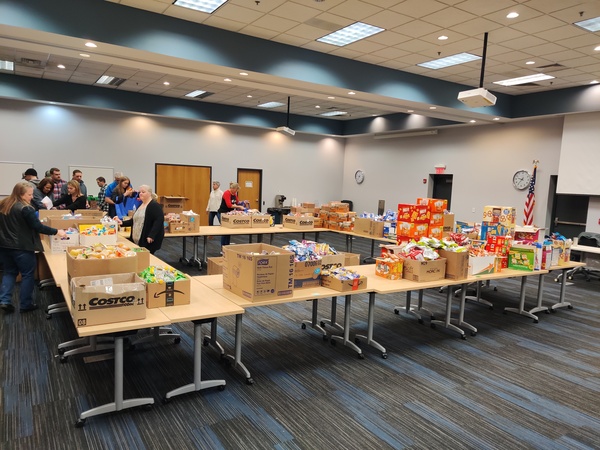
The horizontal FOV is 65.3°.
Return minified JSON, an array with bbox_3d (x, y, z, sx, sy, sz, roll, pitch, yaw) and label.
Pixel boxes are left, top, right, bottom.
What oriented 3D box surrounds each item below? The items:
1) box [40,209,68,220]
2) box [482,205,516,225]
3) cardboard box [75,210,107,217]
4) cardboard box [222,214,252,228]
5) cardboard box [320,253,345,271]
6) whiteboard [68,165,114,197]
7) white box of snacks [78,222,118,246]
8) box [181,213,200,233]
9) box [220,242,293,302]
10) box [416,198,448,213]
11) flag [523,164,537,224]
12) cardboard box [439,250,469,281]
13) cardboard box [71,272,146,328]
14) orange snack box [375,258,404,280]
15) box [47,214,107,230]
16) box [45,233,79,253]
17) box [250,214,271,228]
[{"bbox_3d":[-3.974,-0.028,7.598,0.410,0.410,0.380,-1,6,-34],"label":"box"},{"bbox_3d":[3.047,-0.130,7.135,0.130,0.277,0.460,-1,6,-32],"label":"box"},{"bbox_3d":[-3.604,-0.036,7.949,0.470,0.390,0.420,-1,6,-32],"label":"cardboard box"},{"bbox_3d":[-1.395,-0.099,10.299,0.500,0.284,0.466,-1,7,-38],"label":"cardboard box"},{"bbox_3d":[0.184,0.450,5.315,0.480,0.280,0.420,-2,7,-40],"label":"cardboard box"},{"bbox_3d":[-6.040,-1.217,13.609,1.220,0.905,0.030,-1,6,-32],"label":"whiteboard"},{"bbox_3d":[-2.703,0.160,6.235,0.460,0.360,0.300,-1,6,-32],"label":"white box of snacks"},{"bbox_3d":[-2.098,-0.033,9.006,0.220,0.315,0.420,0,6,-28],"label":"box"},{"bbox_3d":[-0.374,0.417,4.220,0.408,0.395,0.550,-1,6,-36],"label":"box"},{"bbox_3d":[1.783,-0.261,6.283,0.320,0.176,0.220,0,6,-29],"label":"box"},{"bbox_3d":[6.149,-0.747,12.485,0.290,1.600,0.250,6,6,36],"label":"flag"},{"bbox_3d":[1.851,0.475,5.653,0.211,0.326,0.265,-1,7,-36],"label":"cardboard box"},{"bbox_3d":[-1.400,0.534,3.418,0.453,0.265,0.395,-1,6,-32],"label":"cardboard box"},{"bbox_3d":[1.040,0.517,5.449,0.181,0.203,0.237,-1,6,-34],"label":"orange snack box"},{"bbox_3d":[-3.081,0.108,6.443,0.643,0.390,0.420,-1,6,-32],"label":"box"},{"bbox_3d":[-3.146,0.215,6.262,0.320,0.255,0.380,-1,6,-32],"label":"box"},{"bbox_3d":[-0.981,-0.110,10.585,0.467,0.290,0.430,-1,7,-36],"label":"box"}]

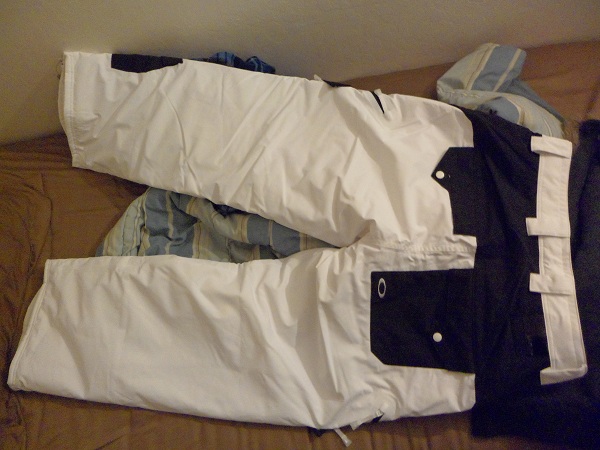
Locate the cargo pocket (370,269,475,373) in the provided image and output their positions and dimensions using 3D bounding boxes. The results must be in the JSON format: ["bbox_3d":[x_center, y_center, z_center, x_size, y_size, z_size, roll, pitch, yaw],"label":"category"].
[{"bbox_3d":[0.221,0.172,0.845,0.188,0.022,0.185,1,78,2],"label":"cargo pocket"}]

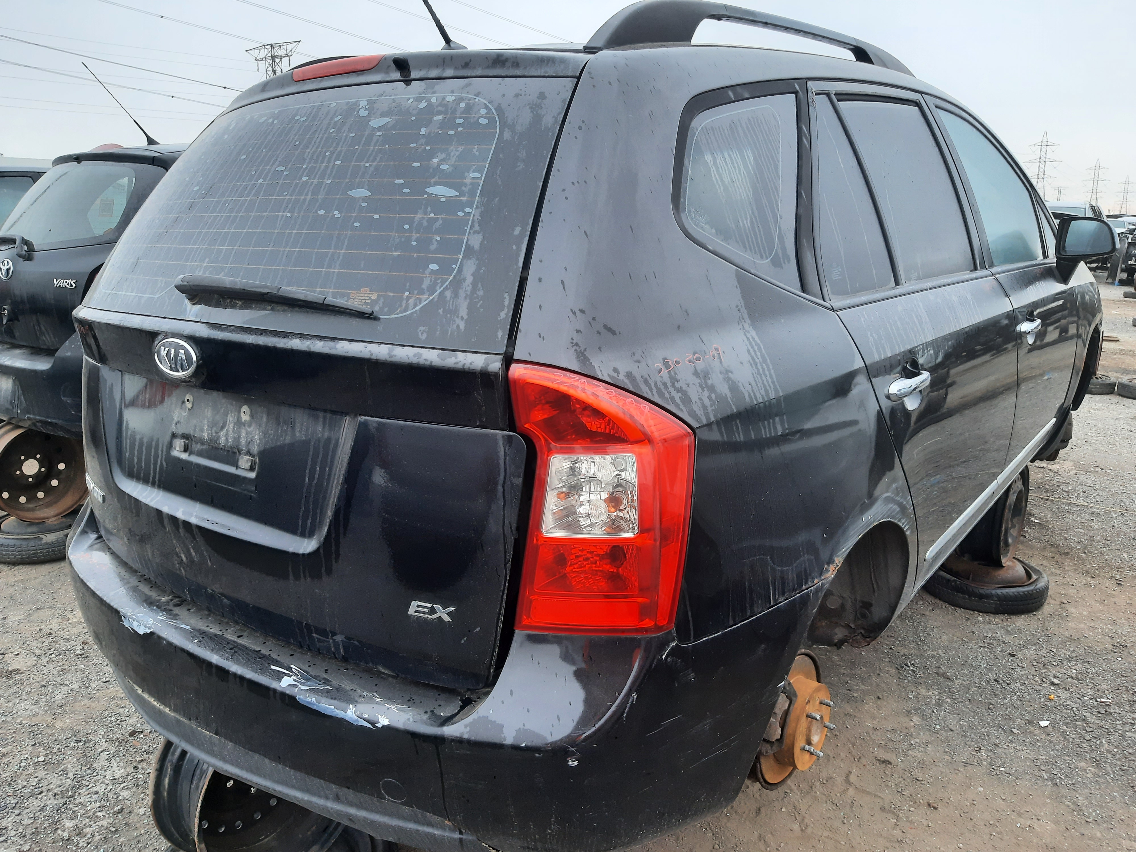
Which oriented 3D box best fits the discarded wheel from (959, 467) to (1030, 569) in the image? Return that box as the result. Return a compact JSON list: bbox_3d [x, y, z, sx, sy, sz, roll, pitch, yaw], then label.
[{"bbox_3d":[1.714,0.343,3.452,0.170,0.410,0.410,10,17,38],"label":"discarded wheel"}]

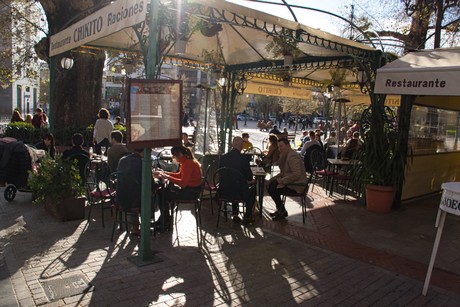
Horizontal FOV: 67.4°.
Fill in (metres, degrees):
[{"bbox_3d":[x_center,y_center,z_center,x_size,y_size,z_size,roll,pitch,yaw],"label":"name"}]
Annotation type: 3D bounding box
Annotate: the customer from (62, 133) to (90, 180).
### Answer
[{"bbox_3d":[-2.491,0.272,5.600,0.500,1.230,0.750,2,6,-3],"label":"customer"}]

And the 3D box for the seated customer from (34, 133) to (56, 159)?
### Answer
[{"bbox_3d":[-3.270,0.213,6.150,0.480,1.160,0.700,-2,7,-34],"label":"seated customer"}]

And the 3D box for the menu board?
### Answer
[{"bbox_3d":[-0.765,-0.405,3.520,0.570,0.690,0.090,0,4,-26],"label":"menu board"}]

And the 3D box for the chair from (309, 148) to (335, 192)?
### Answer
[{"bbox_3d":[2.120,0.420,7.832,0.500,0.900,0.440,5,7,15],"label":"chair"}]

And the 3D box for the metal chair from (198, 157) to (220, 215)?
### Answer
[{"bbox_3d":[-0.310,0.516,5.745,0.450,0.900,0.520,1,7,-17],"label":"metal chair"}]

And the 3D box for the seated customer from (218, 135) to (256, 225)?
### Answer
[{"bbox_3d":[0.115,0.396,5.280,0.530,1.285,0.740,4,6,13],"label":"seated customer"}]

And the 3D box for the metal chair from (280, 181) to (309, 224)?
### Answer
[{"bbox_3d":[1.019,0.644,5.621,0.520,0.880,0.470,4,6,10],"label":"metal chair"}]

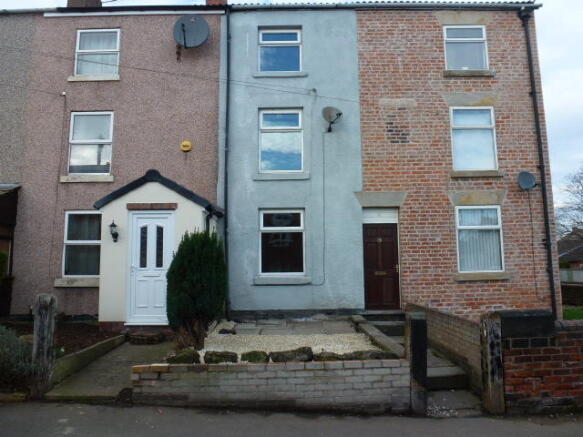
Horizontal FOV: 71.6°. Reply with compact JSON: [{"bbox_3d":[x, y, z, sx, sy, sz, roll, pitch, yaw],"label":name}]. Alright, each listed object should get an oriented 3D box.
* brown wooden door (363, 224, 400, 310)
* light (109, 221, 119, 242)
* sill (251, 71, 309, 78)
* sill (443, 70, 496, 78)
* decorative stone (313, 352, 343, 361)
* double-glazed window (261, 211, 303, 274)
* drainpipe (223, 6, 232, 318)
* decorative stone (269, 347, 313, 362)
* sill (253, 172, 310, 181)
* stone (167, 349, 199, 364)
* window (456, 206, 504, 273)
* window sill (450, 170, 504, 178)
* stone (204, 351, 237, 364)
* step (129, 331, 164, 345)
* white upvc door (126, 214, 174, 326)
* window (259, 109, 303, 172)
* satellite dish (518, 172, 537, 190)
[{"bbox_3d":[2.073,1.110,9.310,0.820,1.980,0.070,-1,-7,0],"label":"brown wooden door"},{"bbox_3d":[-3.210,0.237,7.311,0.140,0.380,0.200,-1,-7,-1],"label":"light"},{"bbox_3d":[-0.249,-3.354,9.525,1.293,0.130,0.150,-1,-7,-1],"label":"sill"},{"bbox_3d":[4.249,-3.437,9.725,1.200,0.160,0.170,-1,-7,0],"label":"sill"},{"bbox_3d":[0.438,1.669,4.900,0.357,0.085,0.200,-1,-7,-1],"label":"decorative stone"},{"bbox_3d":[-0.206,0.544,9.323,1.020,1.480,0.090,-1,-7,0],"label":"double-glazed window"},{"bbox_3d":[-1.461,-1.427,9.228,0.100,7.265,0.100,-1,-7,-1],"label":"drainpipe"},{"bbox_3d":[-0.006,1.646,4.894,0.510,0.150,0.250,-1,-7,-1],"label":"decorative stone"},{"bbox_3d":[-0.225,-0.962,9.459,1.290,0.165,0.170,-1,-7,0],"label":"sill"},{"bbox_3d":[-1.402,1.802,5.252,0.420,0.165,0.250,-1,-7,0],"label":"stone"},{"bbox_3d":[4.307,0.478,9.241,1.058,1.511,0.090,-1,-7,-1],"label":"window"},{"bbox_3d":[4.304,-1.015,9.434,1.200,0.160,0.170,-1,-7,0],"label":"window sill"},{"bbox_3d":[-0.909,1.808,5.248,0.420,0.150,0.240,-1,-7,0],"label":"stone"},{"bbox_3d":[-2.605,2.195,7.409,0.650,0.146,0.370,-1,-7,0],"label":"step"},{"bbox_3d":[-2.559,0.892,7.409,0.865,2.071,0.090,-1,-7,-1],"label":"white upvc door"},{"bbox_3d":[-0.234,-1.814,9.468,1.013,1.539,0.090,-1,-7,-1],"label":"window"},{"bbox_3d":[5.338,-0.848,9.131,0.430,0.420,0.310,2,-7,-18],"label":"satellite dish"}]

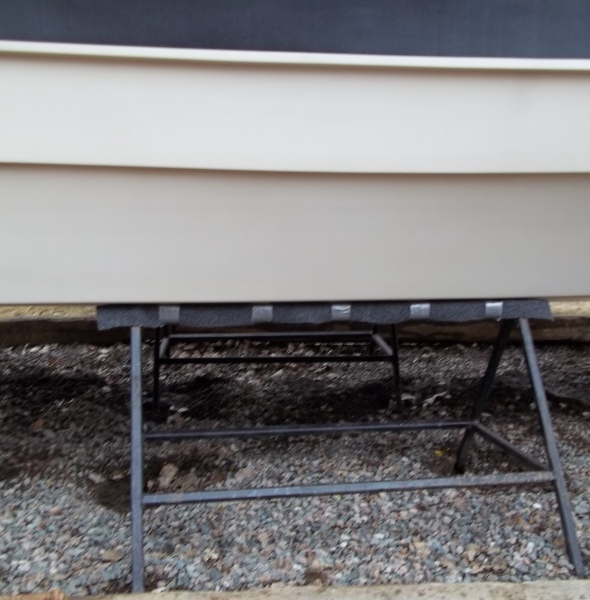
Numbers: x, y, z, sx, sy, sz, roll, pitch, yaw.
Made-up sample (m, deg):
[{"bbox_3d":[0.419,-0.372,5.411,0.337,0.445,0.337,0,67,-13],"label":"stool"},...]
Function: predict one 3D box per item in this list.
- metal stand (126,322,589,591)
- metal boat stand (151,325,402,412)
[{"bbox_3d":[0.115,0.350,2.146,1.145,0.638,0.795,0,6,-12],"label":"metal stand"},{"bbox_3d":[-0.100,0.122,3.753,1.145,0.644,0.795,0,6,-4],"label":"metal boat stand"}]

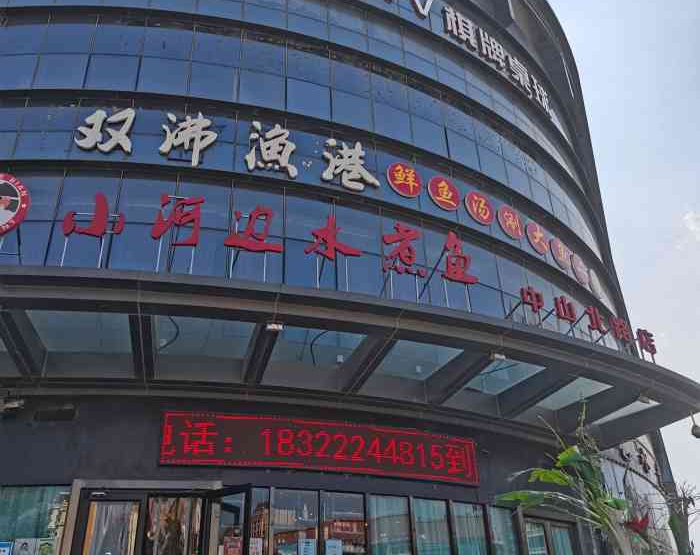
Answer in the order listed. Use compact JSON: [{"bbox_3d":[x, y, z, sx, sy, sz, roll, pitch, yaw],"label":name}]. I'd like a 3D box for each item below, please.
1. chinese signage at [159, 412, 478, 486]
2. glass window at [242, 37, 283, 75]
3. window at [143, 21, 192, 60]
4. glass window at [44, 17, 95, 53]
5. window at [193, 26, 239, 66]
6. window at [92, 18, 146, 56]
[{"bbox_3d":[-0.210,2.369,9.683,4.678,0.726,0.280,10,-33,-19],"label":"chinese signage"},{"bbox_3d":[-1.615,-4.193,13.161,0.869,0.973,0.080,7,-32,-15],"label":"glass window"},{"bbox_3d":[-3.310,-4.332,12.812,0.869,0.973,0.080,3,-32,-9],"label":"window"},{"bbox_3d":[-5.430,-4.703,13.602,0.950,1.000,0.100,-1,-30,-3],"label":"glass window"},{"bbox_3d":[-2.457,-4.277,12.963,0.869,0.973,0.080,5,-32,-12],"label":"window"},{"bbox_3d":[-4.172,-4.359,12.706,0.869,0.973,0.080,1,-31,-5],"label":"window"}]

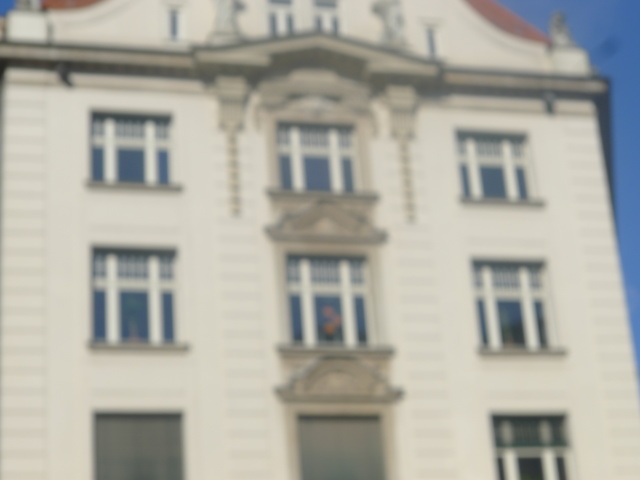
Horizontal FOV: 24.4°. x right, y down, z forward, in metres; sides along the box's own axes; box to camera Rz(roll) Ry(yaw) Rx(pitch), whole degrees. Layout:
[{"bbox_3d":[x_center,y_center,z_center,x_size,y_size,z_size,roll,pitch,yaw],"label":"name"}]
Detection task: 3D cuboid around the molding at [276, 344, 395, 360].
[{"bbox_3d":[0.362,2.429,31.900,2.600,0.280,0.300,2,-24,-15],"label":"molding"}]

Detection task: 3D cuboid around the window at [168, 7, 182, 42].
[{"bbox_3d":[-3.387,-5.019,34.556,0.301,0.909,0.150,2,-25,-14],"label":"window"}]

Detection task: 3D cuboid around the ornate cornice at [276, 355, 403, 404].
[{"bbox_3d":[0.399,2.956,31.519,2.750,0.929,0.350,2,-25,-14],"label":"ornate cornice"}]

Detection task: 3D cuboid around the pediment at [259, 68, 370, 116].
[{"bbox_3d":[-0.129,-3.418,34.324,2.600,1.100,0.350,2,-24,-15],"label":"pediment"}]

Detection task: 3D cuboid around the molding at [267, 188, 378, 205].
[{"bbox_3d":[0.062,-0.978,33.316,2.522,0.154,0.280,2,-25,-14],"label":"molding"}]

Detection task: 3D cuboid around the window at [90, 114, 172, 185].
[{"bbox_3d":[-4.213,-1.972,32.940,1.750,1.662,0.200,2,-25,-14],"label":"window"}]

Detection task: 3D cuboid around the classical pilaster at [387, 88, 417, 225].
[{"bbox_3d":[2.068,-2.034,34.295,0.600,3.433,0.350,2,-25,-14],"label":"classical pilaster"}]

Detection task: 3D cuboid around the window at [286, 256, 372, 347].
[{"bbox_3d":[0.201,1.351,32.559,1.900,2.120,0.200,2,-24,-15],"label":"window"}]

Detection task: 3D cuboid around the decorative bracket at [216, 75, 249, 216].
[{"bbox_3d":[-1.998,-2.120,33.225,0.700,3.400,0.350,2,-24,-15],"label":"decorative bracket"}]

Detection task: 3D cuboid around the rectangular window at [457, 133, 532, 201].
[{"bbox_3d":[4.089,-1.696,34.976,1.750,1.719,0.200,2,-25,-14],"label":"rectangular window"}]

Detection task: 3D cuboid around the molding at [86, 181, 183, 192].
[{"bbox_3d":[-4.060,-1.164,32.391,2.075,0.099,0.230,2,-25,-14],"label":"molding"}]

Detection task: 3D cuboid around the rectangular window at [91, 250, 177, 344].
[{"bbox_3d":[-3.953,1.220,31.456,1.870,2.150,0.200,2,-24,-15],"label":"rectangular window"}]

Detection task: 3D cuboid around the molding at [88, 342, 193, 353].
[{"bbox_3d":[-3.763,2.245,30.873,2.100,0.170,0.220,2,-24,-15],"label":"molding"}]

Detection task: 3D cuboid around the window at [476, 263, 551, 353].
[{"bbox_3d":[4.395,1.511,33.662,1.880,2.150,0.200,2,-24,-15],"label":"window"}]

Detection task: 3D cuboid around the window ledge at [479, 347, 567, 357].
[{"bbox_3d":[4.504,2.487,32.911,1.994,0.132,0.230,2,-25,-14],"label":"window ledge"}]

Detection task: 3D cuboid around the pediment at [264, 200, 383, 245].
[{"bbox_3d":[0.145,-0.408,33.065,2.700,1.000,0.350,2,-24,-15],"label":"pediment"}]

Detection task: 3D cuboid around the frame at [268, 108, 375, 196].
[{"bbox_3d":[-0.043,-1.983,33.959,2.348,2.100,0.270,2,-25,-14],"label":"frame"}]

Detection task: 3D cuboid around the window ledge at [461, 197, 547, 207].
[{"bbox_3d":[4.262,-0.897,34.512,2.080,0.170,0.220,2,-24,-15],"label":"window ledge"}]

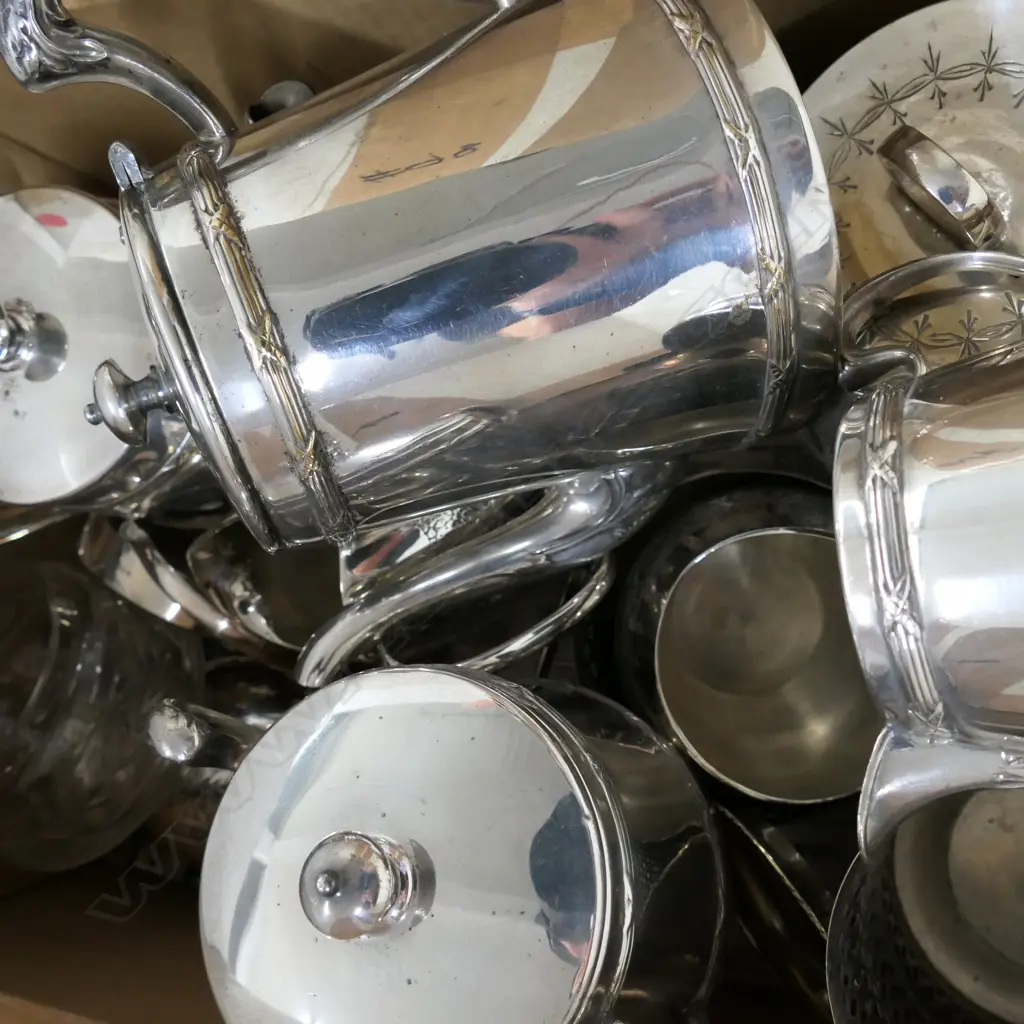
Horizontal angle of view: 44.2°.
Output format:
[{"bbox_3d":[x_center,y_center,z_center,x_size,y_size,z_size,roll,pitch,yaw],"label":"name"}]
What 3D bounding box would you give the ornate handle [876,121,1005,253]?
[{"bbox_3d":[0.153,-0.115,0.450,0.016,0.019,0.048,-42,68,14],"label":"ornate handle"}]

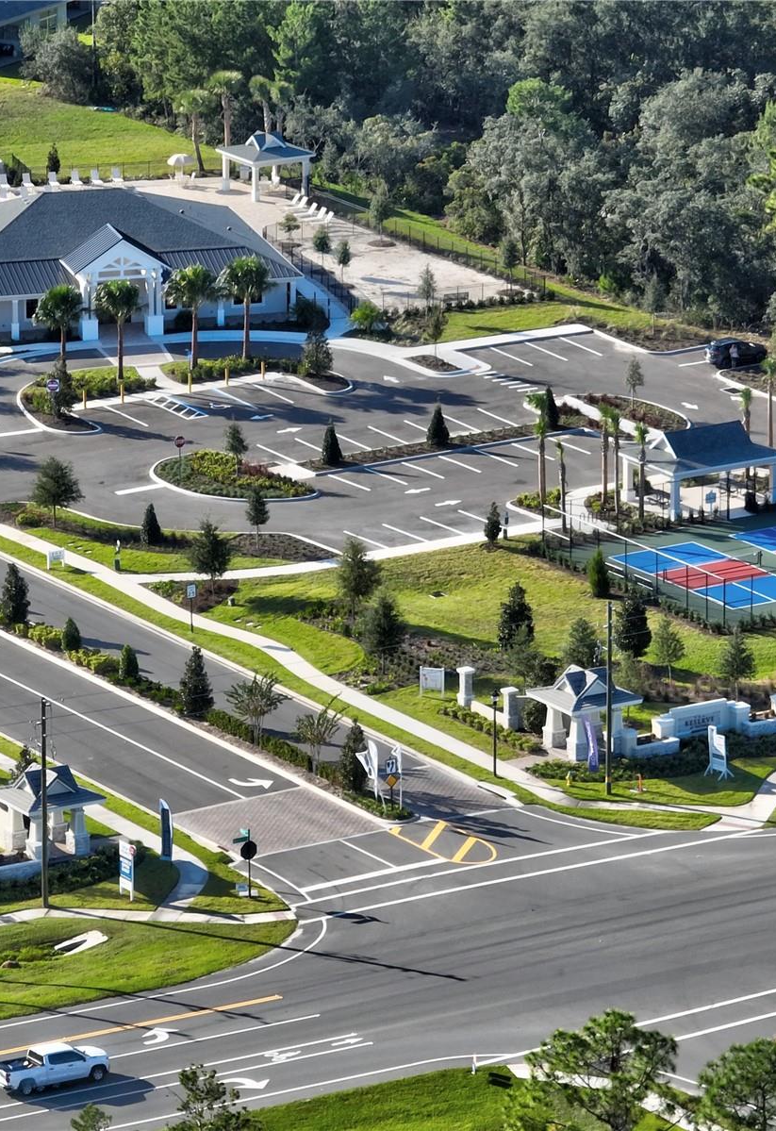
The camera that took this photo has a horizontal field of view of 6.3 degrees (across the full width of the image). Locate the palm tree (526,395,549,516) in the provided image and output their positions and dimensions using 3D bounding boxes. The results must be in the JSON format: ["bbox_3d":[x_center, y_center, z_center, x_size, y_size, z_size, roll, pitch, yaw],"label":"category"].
[{"bbox_3d":[9.350,-7.043,435.027,1.500,7.564,1.500,0,16,0],"label":"palm tree"}]

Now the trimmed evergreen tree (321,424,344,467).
[{"bbox_3d":[-3.660,-7.990,457.445,1.460,2.786,1.460,0,16,0],"label":"trimmed evergreen tree"}]

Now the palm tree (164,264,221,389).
[{"bbox_3d":[-12.919,-16.094,460.886,3.650,7.580,3.650,0,16,0],"label":"palm tree"}]

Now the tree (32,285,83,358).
[{"bbox_3d":[-22.189,-15.676,476.371,3.441,7.181,3.441,0,16,0],"label":"tree"}]

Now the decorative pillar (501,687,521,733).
[{"bbox_3d":[7.027,8.217,402.265,0.780,2.322,0.780,-10,19,-30],"label":"decorative pillar"}]

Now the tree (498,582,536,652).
[{"bbox_3d":[7.475,2.987,406.089,2.118,4.158,2.118,0,16,0],"label":"tree"}]

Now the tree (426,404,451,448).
[{"bbox_3d":[3.195,-8.945,442.401,1.485,2.700,1.485,0,16,0],"label":"tree"}]

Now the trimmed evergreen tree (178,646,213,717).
[{"bbox_3d":[-10.557,6.282,386.159,1.912,3.830,1.912,0,16,0],"label":"trimmed evergreen tree"}]

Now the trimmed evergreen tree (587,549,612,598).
[{"bbox_3d":[12.954,0.379,428.280,1.439,2.810,1.439,0,16,0],"label":"trimmed evergreen tree"}]

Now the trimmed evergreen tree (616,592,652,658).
[{"bbox_3d":[14.578,3.374,415.978,2.061,3.902,2.061,0,16,0],"label":"trimmed evergreen tree"}]

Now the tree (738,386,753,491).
[{"bbox_3d":[21.967,-7.762,430.175,0.941,6.720,0.941,0,16,0],"label":"tree"}]

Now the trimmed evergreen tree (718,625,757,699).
[{"bbox_3d":[19.714,5.640,395.977,2.198,4.549,2.198,0,16,0],"label":"trimmed evergreen tree"}]

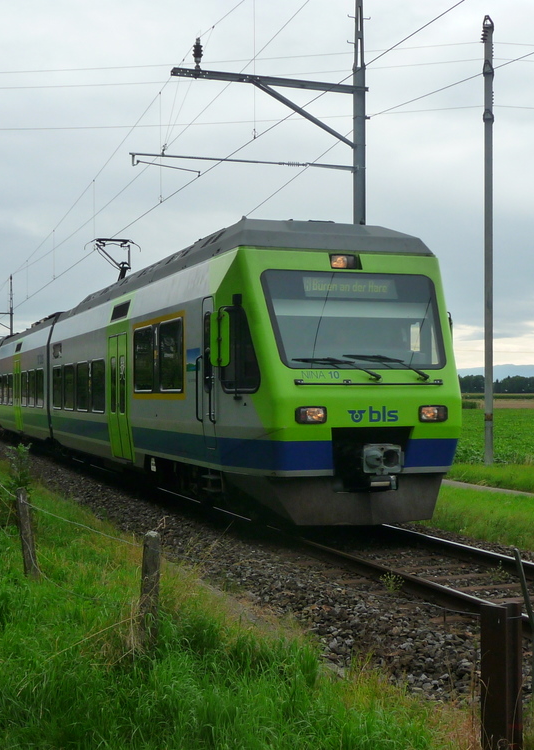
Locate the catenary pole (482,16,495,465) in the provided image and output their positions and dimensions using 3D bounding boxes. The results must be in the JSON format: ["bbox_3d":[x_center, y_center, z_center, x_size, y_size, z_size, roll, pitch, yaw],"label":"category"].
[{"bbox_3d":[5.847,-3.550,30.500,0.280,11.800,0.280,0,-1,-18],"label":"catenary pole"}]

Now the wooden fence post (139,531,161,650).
[{"bbox_3d":[-0.835,1.559,8.300,0.120,0.880,0.120,1,-1,-18],"label":"wooden fence post"}]

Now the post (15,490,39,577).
[{"bbox_3d":[-2.487,1.656,12.000,0.115,0.950,0.115,-5,-1,-18],"label":"post"}]

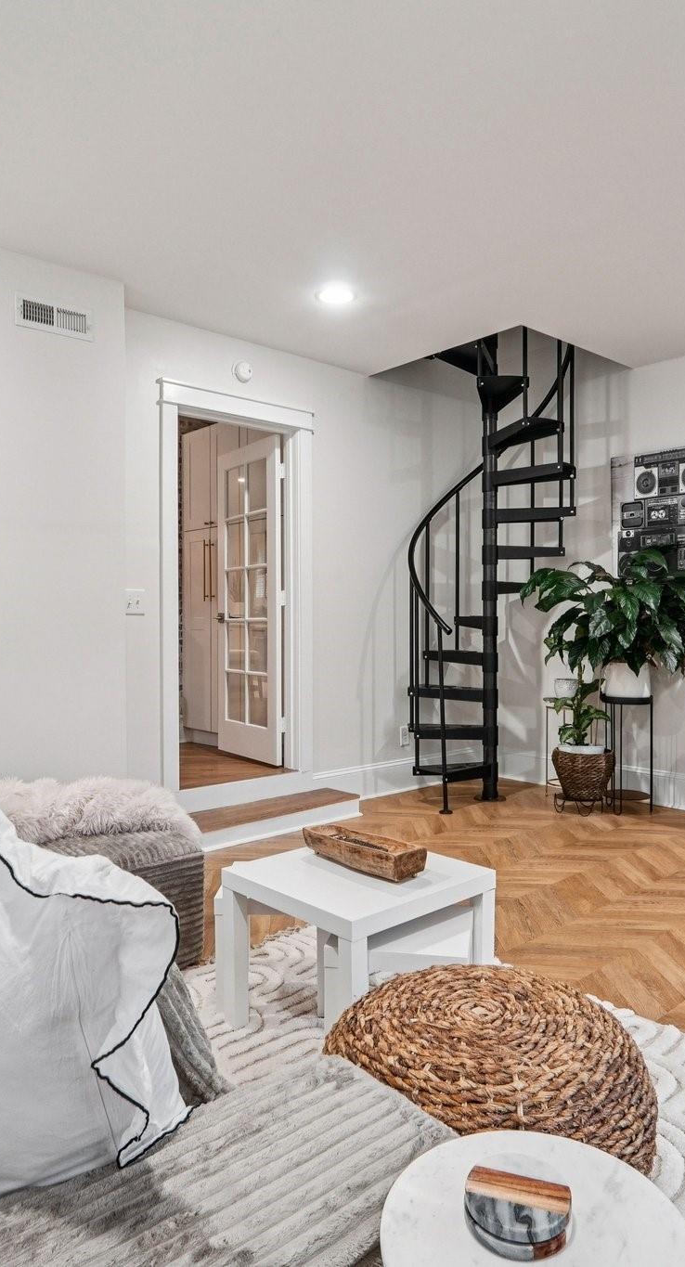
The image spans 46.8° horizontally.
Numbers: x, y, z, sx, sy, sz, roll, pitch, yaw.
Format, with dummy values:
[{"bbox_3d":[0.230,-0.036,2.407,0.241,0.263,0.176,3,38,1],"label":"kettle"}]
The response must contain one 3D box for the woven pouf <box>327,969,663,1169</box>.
[{"bbox_3d":[0.291,0.951,1.643,0.675,0.370,0.675,-1,1,-42],"label":"woven pouf"}]

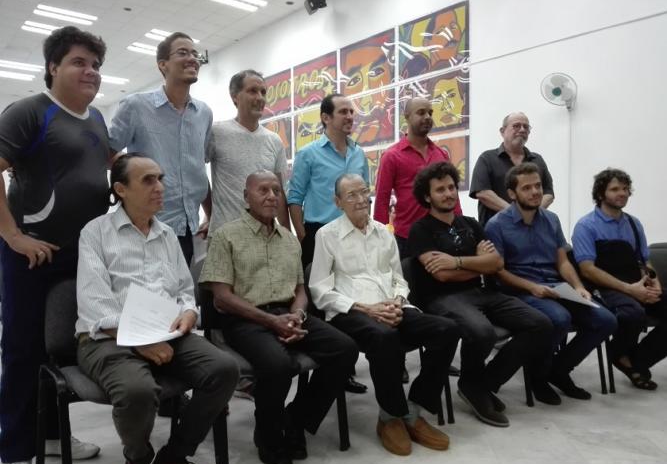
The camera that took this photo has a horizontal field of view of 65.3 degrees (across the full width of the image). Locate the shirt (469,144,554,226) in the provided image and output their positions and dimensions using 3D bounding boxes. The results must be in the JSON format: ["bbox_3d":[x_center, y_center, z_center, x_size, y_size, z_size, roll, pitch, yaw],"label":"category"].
[{"bbox_3d":[1.198,-0.230,3.475,0.540,0.705,0.300,-1,2,-11],"label":"shirt"}]

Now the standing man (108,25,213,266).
[{"bbox_3d":[-0.790,0.000,2.451,0.550,1.860,0.360,-2,2,-41],"label":"standing man"}]

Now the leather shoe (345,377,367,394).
[{"bbox_3d":[0.047,0.857,2.998,0.280,0.100,0.100,0,2,28],"label":"leather shoe"}]

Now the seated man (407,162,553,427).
[{"bbox_3d":[0.752,0.269,2.700,0.550,1.284,0.750,-1,2,-26],"label":"seated man"}]

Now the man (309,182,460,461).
[{"bbox_3d":[0.273,0.320,2.461,0.520,1.204,0.730,-1,2,-27],"label":"man"}]

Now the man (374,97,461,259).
[{"bbox_3d":[0.530,0.034,3.203,0.530,1.724,0.340,-1,2,-20],"label":"man"}]

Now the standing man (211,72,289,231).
[{"bbox_3d":[-0.460,0.026,2.782,0.490,1.784,0.340,-2,2,-35],"label":"standing man"}]

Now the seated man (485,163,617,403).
[{"bbox_3d":[1.257,0.245,2.959,0.530,1.306,0.740,-1,2,-20],"label":"seated man"}]

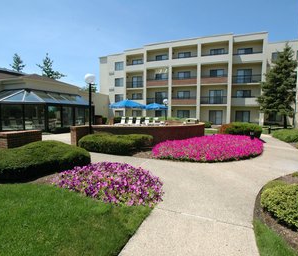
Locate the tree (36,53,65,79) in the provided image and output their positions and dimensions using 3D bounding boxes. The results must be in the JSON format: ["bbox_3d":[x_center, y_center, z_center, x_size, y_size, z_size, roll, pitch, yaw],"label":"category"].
[{"bbox_3d":[-16.200,-6.451,27.651,5.000,11.800,5.000,1,4,0],"label":"tree"}]

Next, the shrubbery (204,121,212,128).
[{"bbox_3d":[6.890,-0.314,20.218,1.200,0.850,1.200,1,4,0],"label":"shrubbery"}]

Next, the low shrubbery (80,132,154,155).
[{"bbox_3d":[-1.388,0.570,7.403,3.150,0.780,1.700,0,4,-8],"label":"low shrubbery"}]

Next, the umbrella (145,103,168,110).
[{"bbox_3d":[0.550,-0.945,15.471,2.450,2.500,2.450,1,4,0],"label":"umbrella"}]

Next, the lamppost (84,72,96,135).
[{"bbox_3d":[-2.860,-0.893,8.362,0.510,3.550,0.510,1,4,0],"label":"lamppost"}]

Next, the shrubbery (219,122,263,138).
[{"bbox_3d":[6.847,0.121,12.630,2.900,1.100,1.900,1,4,12],"label":"shrubbery"}]

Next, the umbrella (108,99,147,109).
[{"bbox_3d":[-1.476,-0.742,11.878,2.500,2.520,2.500,1,4,0],"label":"umbrella"}]

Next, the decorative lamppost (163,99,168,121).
[{"bbox_3d":[1.718,-1.387,17.446,0.500,3.150,0.500,1,4,0],"label":"decorative lamppost"}]

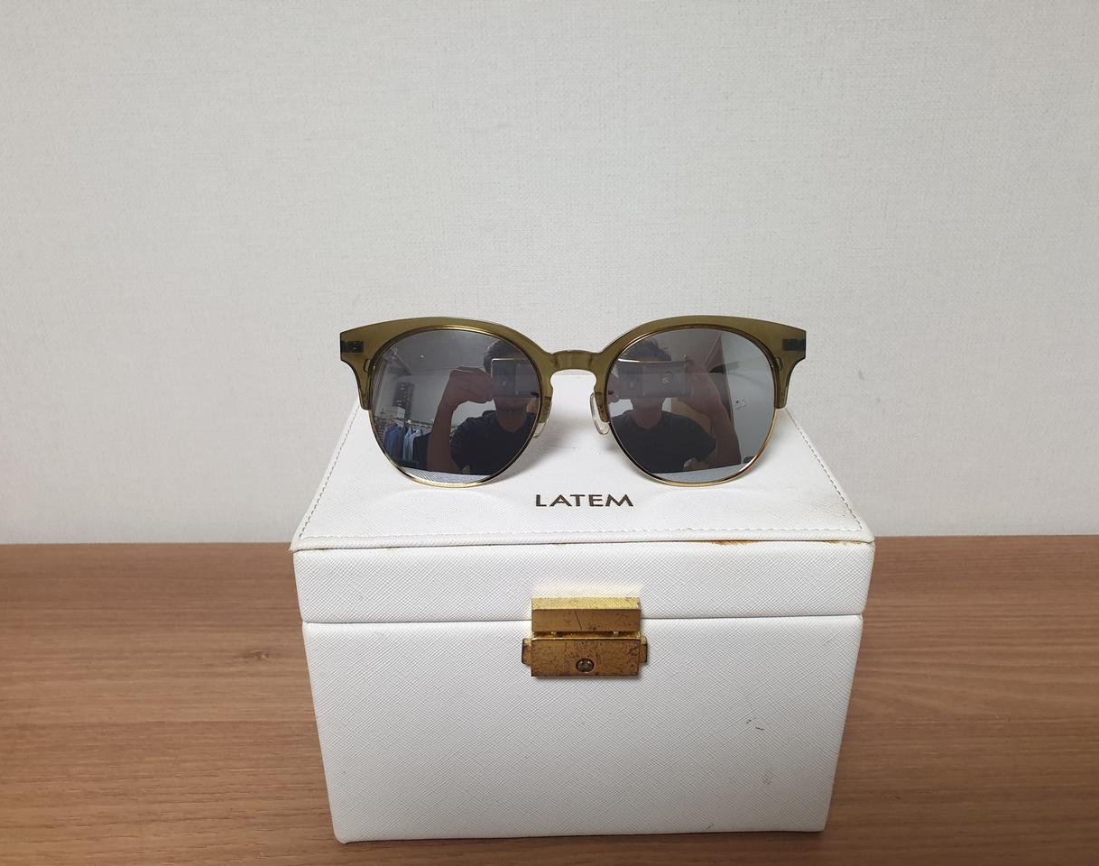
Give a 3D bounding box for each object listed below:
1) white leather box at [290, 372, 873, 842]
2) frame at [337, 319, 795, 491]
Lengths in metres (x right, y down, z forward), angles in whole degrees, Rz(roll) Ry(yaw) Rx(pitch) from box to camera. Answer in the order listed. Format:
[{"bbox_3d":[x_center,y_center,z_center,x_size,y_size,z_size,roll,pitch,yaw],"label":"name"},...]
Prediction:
[{"bbox_3d":[0.009,0.057,0.327,0.165,0.118,0.129,-1,26,-1],"label":"white leather box"},{"bbox_3d":[0.008,-0.015,0.342,0.147,0.056,0.149,0,5,0],"label":"frame"}]

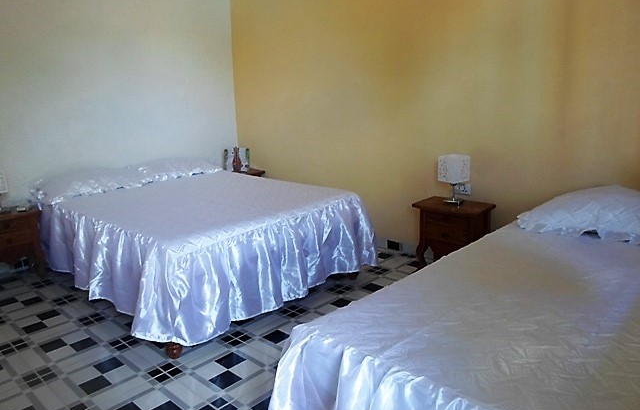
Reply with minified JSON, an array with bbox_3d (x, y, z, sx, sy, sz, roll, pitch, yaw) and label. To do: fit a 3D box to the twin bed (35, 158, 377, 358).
[{"bbox_3d":[-0.894,0.186,3.401,2.003,0.538,1.663,11,17,41],"label":"twin bed"}]

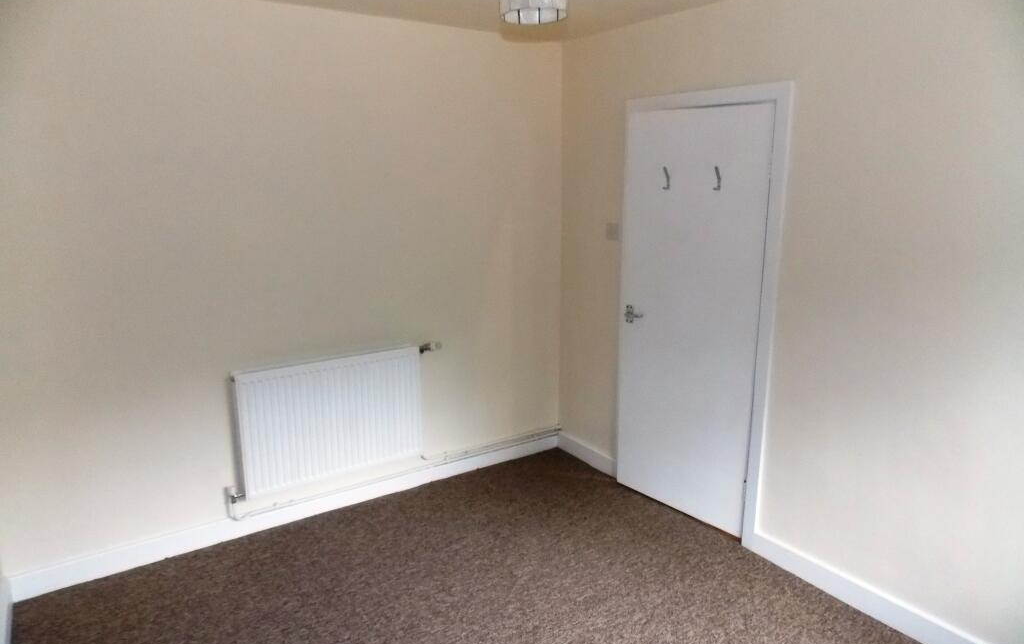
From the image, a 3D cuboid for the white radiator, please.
[{"bbox_3d":[-0.889,0.477,3.429,0.920,0.600,0.080,-8,15,-33],"label":"white radiator"}]

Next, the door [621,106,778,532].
[{"bbox_3d":[0.858,-0.004,3.324,0.045,1.981,0.768,-10,16,-39],"label":"door"}]

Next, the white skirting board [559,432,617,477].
[{"bbox_3d":[0.453,0.806,4.173,0.025,0.102,0.540,-8,15,-33],"label":"white skirting board"}]

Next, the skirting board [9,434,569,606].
[{"bbox_3d":[-0.892,0.931,3.607,2.860,0.100,0.025,-8,15,-33],"label":"skirting board"}]

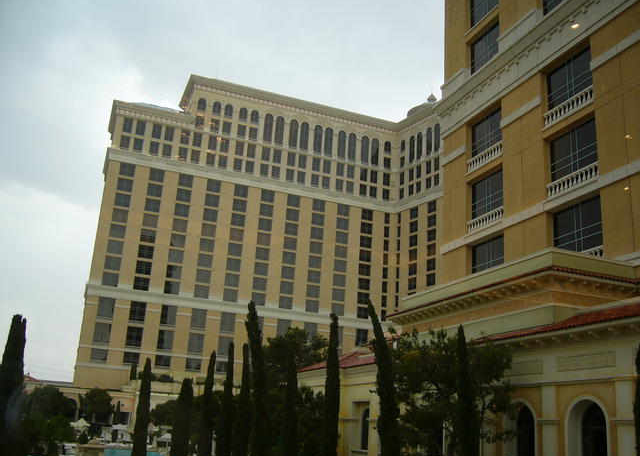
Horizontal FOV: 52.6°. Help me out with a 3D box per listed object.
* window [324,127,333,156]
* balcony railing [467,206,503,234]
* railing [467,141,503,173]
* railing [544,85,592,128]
[{"bbox_3d":[3.619,-32.461,244.843,3.019,11.586,0.500,10,-17,-19],"label":"window"},{"bbox_3d":[13.316,-0.494,51.936,0.350,0.960,4.770,10,-18,-20],"label":"balcony railing"},{"bbox_3d":[13.671,-5.763,53.491,0.350,0.990,4.830,10,-18,-20],"label":"railing"},{"bbox_3d":[17.295,-8.240,44.935,0.350,1.005,4.800,10,-18,-20],"label":"railing"}]

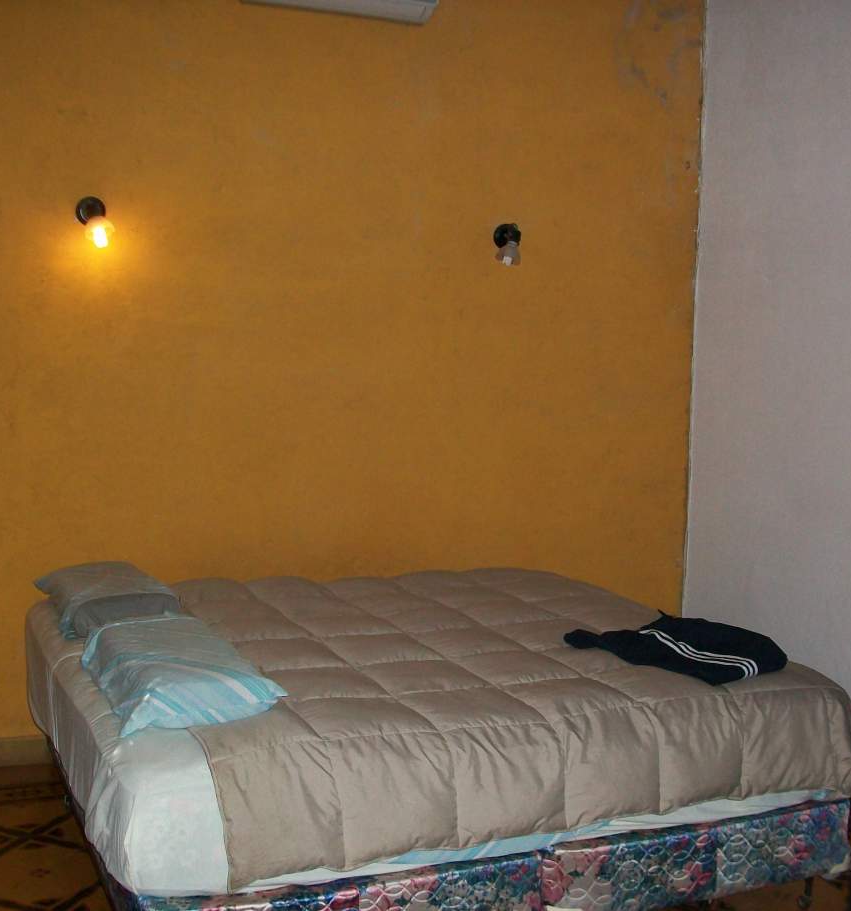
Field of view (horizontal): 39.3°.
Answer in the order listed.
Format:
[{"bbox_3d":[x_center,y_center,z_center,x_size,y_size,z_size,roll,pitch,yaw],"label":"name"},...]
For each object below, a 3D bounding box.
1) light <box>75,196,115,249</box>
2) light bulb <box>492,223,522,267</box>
[{"bbox_3d":[-1.126,-0.793,4.069,0.120,0.165,0.125,0,6,-24],"label":"light"},{"bbox_3d":[0.323,-0.832,4.712,0.100,0.160,0.110,0,6,-24],"label":"light bulb"}]

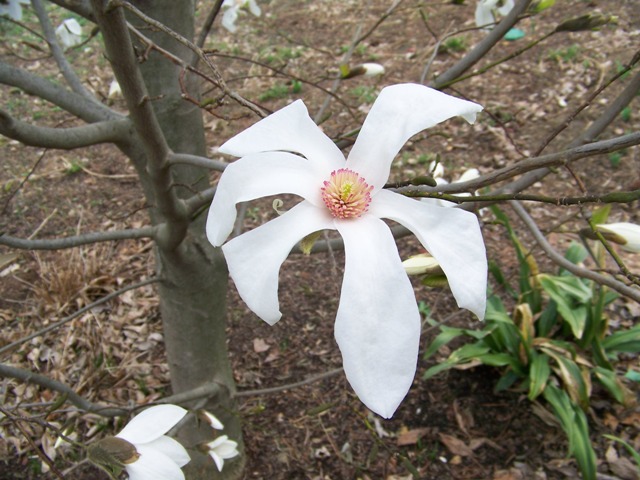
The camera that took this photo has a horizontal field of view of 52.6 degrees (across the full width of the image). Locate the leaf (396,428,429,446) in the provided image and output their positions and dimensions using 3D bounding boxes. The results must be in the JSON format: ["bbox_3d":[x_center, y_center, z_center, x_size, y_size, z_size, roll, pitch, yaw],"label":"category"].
[{"bbox_3d":[0.249,0.528,1.735,0.103,0.020,0.044,-21,39,-29],"label":"leaf"}]

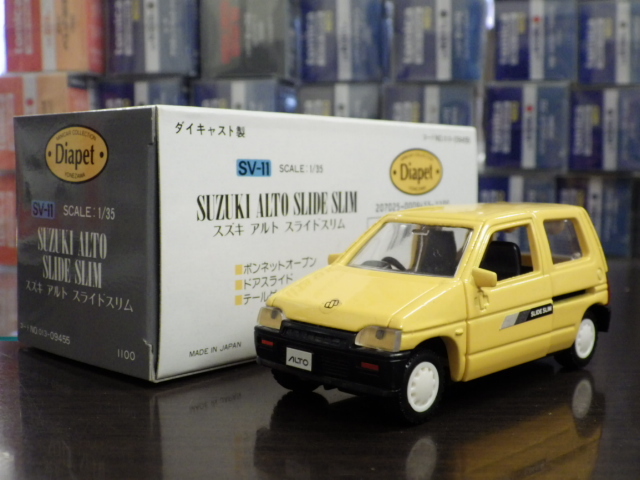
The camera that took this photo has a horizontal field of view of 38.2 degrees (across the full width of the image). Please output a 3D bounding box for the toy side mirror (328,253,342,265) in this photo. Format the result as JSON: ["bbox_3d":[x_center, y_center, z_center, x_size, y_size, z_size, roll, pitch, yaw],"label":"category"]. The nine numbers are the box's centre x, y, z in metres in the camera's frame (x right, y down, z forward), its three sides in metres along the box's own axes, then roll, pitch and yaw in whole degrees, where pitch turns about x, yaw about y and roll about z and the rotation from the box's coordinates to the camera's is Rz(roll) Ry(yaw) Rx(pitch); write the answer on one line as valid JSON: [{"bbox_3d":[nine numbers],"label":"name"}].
[{"bbox_3d":[0.004,0.005,0.221,0.005,0.004,0.002,6,8,44],"label":"toy side mirror"}]

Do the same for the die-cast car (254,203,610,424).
[{"bbox_3d":[0.030,0.013,0.218,0.047,0.041,0.092,6,8,44],"label":"die-cast car"}]

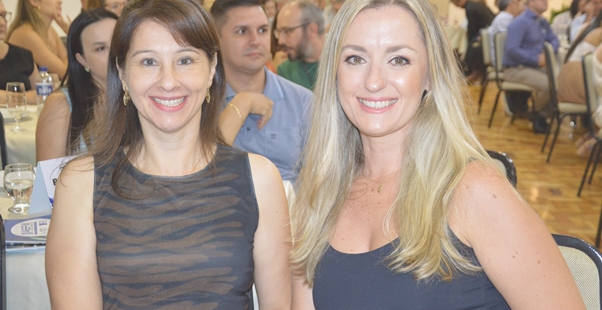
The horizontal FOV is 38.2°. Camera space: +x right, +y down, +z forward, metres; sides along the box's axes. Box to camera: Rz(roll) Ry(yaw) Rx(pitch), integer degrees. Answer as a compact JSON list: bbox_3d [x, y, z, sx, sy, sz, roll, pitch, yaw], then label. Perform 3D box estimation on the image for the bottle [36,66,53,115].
[{"bbox_3d":[-1.087,-0.257,3.663,0.067,0.222,0.067,0,11,0],"label":"bottle"}]

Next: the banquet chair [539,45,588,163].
[{"bbox_3d":[2.192,-0.409,6.718,0.560,0.890,0.450,2,11,10],"label":"banquet chair"}]

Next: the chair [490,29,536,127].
[{"bbox_3d":[2.147,-0.687,8.143,0.560,0.890,0.450,9,14,37],"label":"chair"}]

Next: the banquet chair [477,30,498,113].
[{"bbox_3d":[2.193,-0.901,9.239,0.560,0.890,0.450,4,12,18],"label":"banquet chair"}]

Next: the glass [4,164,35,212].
[{"bbox_3d":[-0.722,0.080,2.208,0.078,0.118,0.078,0,11,0],"label":"glass"}]

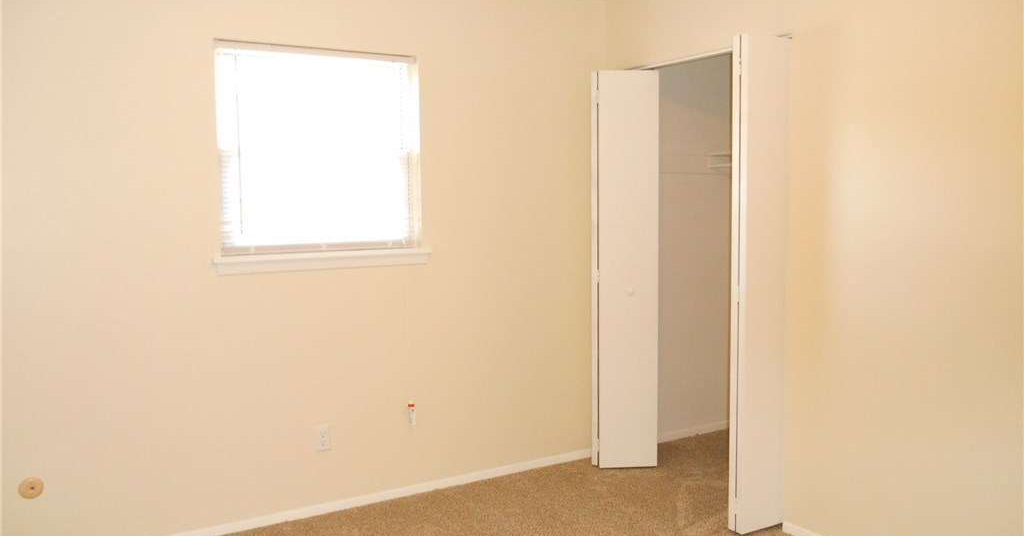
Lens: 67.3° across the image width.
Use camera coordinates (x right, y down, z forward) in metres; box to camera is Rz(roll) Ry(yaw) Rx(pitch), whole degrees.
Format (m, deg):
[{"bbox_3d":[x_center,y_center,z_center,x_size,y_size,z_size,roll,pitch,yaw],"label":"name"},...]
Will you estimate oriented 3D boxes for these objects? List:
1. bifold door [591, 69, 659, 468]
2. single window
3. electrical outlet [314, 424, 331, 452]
[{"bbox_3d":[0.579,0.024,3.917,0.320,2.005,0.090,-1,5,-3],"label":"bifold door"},{"bbox_3d":[-0.825,-0.505,3.378,0.887,0.884,0.100,-4,6,-31],"label":"single window"},{"bbox_3d":[-0.842,0.763,3.430,0.073,0.116,0.015,-4,6,-31],"label":"electrical outlet"}]

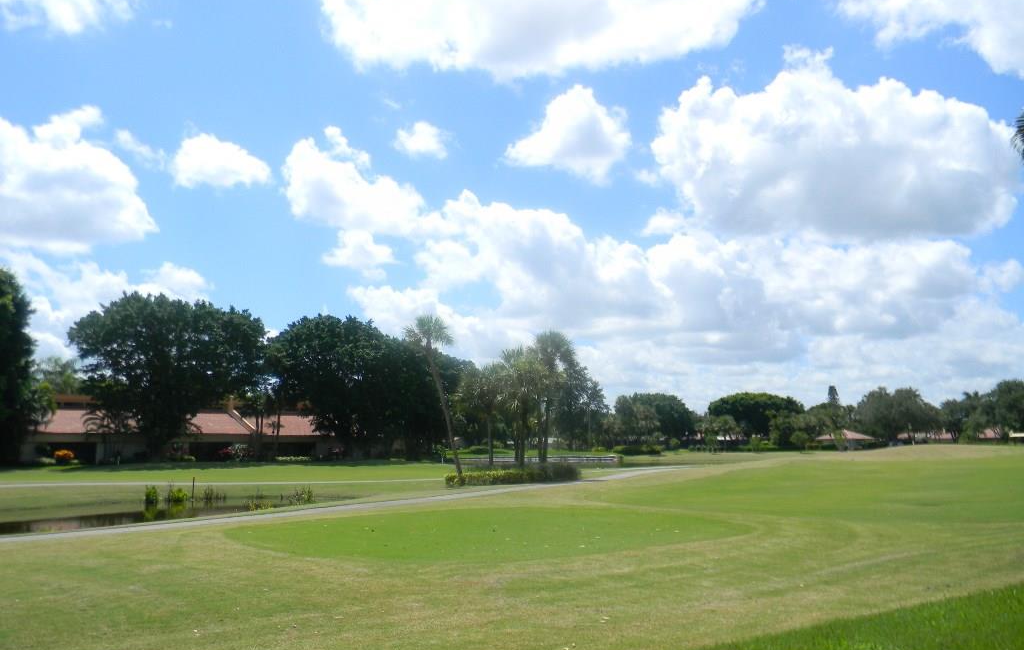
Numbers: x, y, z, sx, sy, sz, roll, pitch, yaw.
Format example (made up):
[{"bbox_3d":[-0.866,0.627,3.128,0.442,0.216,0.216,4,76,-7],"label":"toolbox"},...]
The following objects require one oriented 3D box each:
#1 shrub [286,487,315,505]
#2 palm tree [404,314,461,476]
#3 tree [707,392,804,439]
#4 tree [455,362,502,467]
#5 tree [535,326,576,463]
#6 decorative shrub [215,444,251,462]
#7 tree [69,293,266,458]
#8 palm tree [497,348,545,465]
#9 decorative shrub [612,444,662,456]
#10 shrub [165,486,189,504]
[{"bbox_3d":[-9.272,7.473,36.310,1.230,0.860,1.000,0,-8,0],"label":"shrub"},{"bbox_3d":[-4.501,4.064,46.894,3.170,9.540,3.000,0,-8,0],"label":"palm tree"},{"bbox_3d":[54.065,20.733,183.911,21.760,11.920,19.000,0,-8,0],"label":"tree"},{"bbox_3d":[-2.050,5.749,50.695,2.940,7.060,3.000,0,-8,0],"label":"tree"},{"bbox_3d":[2.827,5.041,53.826,2.730,9.580,2.900,0,-8,0],"label":"tree"},{"bbox_3d":[-28.017,12.779,83.028,3.610,1.780,2.200,0,-8,0],"label":"decorative shrub"},{"bbox_3d":[-34.985,5.111,84.116,20.110,16.880,17.000,0,-8,0],"label":"tree"},{"bbox_3d":[0.582,5.256,50.765,2.820,8.050,2.900,0,-8,0],"label":"palm tree"},{"bbox_3d":[19.779,19.620,130.538,7.880,1.870,3.000,0,-8,0],"label":"decorative shrub"},{"bbox_3d":[-15.902,8.034,39.261,1.140,0.840,1.000,0,-8,0],"label":"shrub"}]

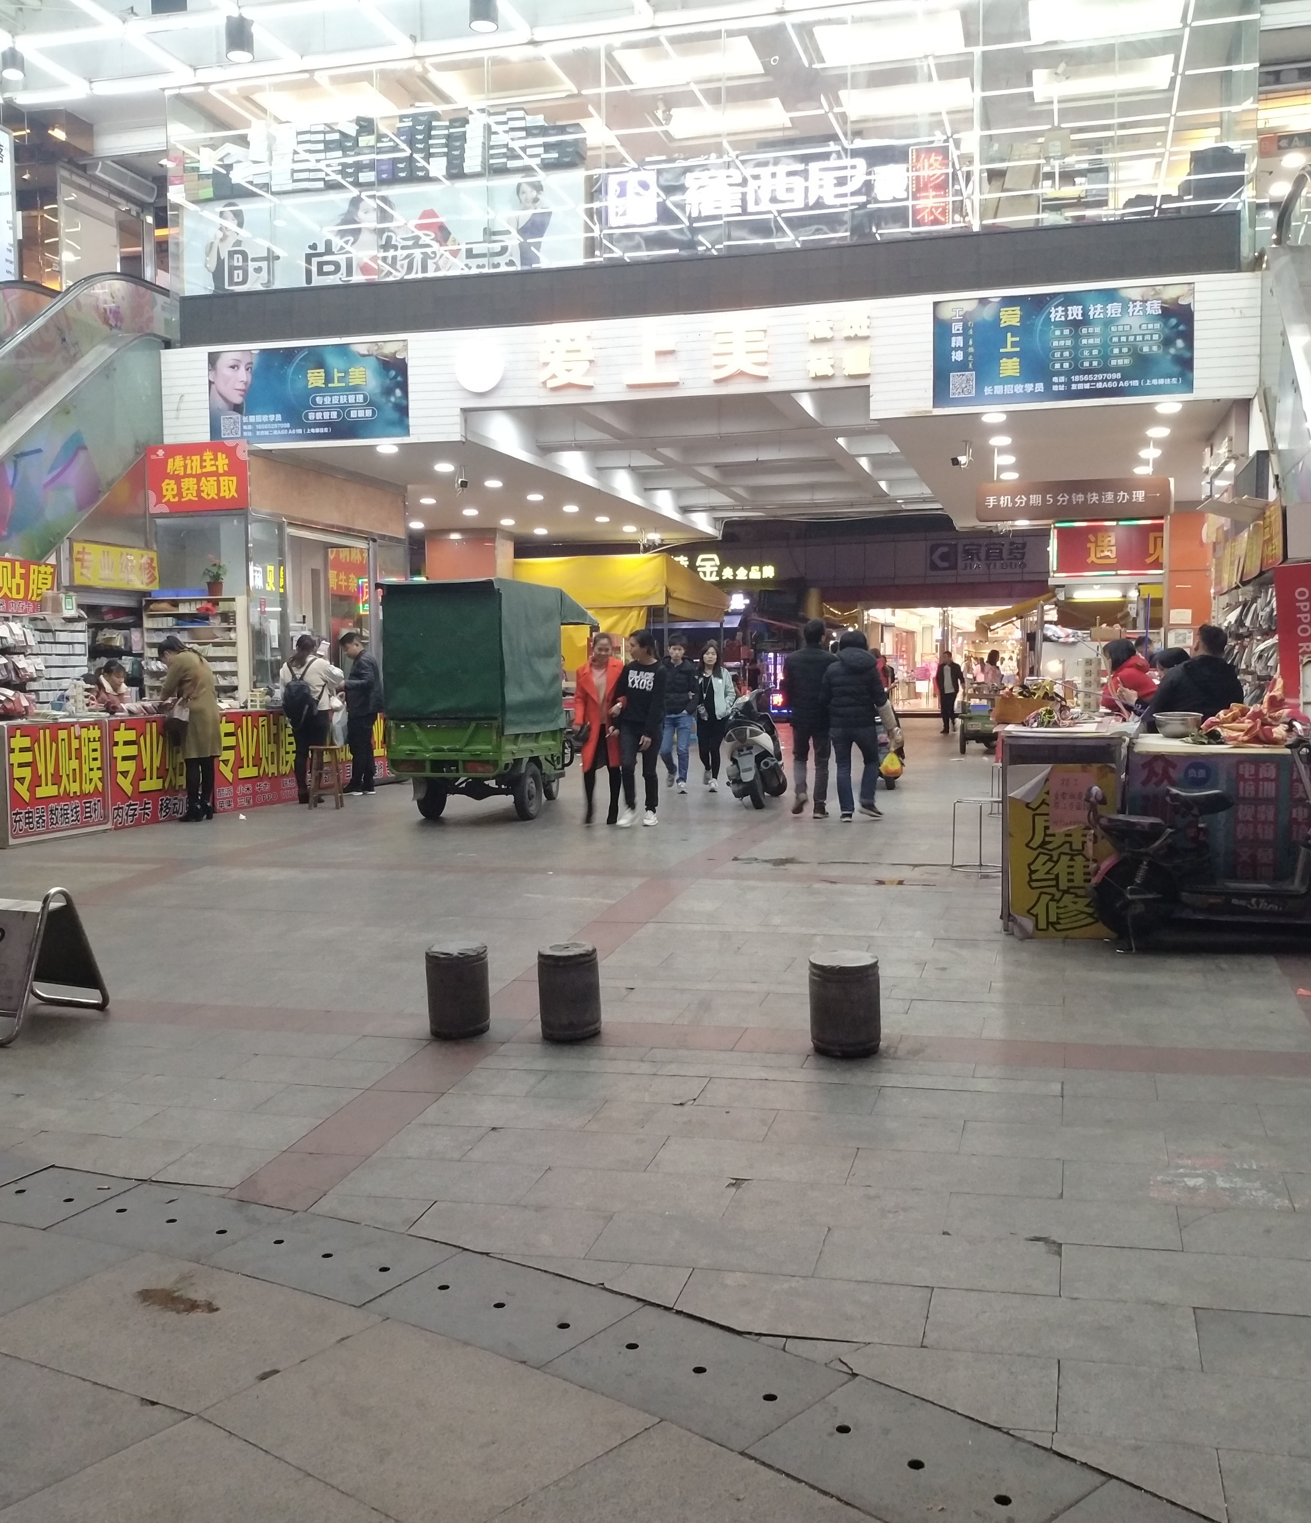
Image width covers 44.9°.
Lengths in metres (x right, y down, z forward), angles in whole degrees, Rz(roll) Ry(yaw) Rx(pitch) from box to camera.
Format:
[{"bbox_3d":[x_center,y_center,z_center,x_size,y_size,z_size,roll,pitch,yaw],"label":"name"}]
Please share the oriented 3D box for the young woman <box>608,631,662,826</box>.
[{"bbox_3d":[-0.150,-0.284,13.503,0.460,1.670,0.320,0,3,12],"label":"young woman"}]

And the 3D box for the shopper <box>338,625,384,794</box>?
[{"bbox_3d":[-3.112,-0.513,16.752,0.450,1.740,0.500,-1,3,-6],"label":"shopper"}]

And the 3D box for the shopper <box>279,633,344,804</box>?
[{"bbox_3d":[-3.399,-0.417,15.689,0.480,1.645,0.460,0,4,14],"label":"shopper"}]

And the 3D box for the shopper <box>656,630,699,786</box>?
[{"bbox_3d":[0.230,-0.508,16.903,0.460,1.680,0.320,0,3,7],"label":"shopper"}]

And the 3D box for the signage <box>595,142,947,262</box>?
[{"bbox_3d":[1.087,-5.268,14.892,3.340,0.819,0.120,0,4,15],"label":"signage"}]

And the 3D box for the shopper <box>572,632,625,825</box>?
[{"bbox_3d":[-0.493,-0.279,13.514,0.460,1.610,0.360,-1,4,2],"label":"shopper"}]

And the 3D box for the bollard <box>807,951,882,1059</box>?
[{"bbox_3d":[0.757,0.967,6.308,0.280,0.375,0.280,-1,5,15],"label":"bollard"}]

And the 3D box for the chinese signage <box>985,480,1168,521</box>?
[{"bbox_3d":[4.199,-2.622,15.919,1.865,0.381,0.100,0,4,15],"label":"chinese signage"}]

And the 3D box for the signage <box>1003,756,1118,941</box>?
[{"bbox_3d":[2.115,0.458,8.210,0.570,0.900,0.040,0,3,16],"label":"signage"}]

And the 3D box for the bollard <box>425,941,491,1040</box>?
[{"bbox_3d":[-0.830,0.967,6.698,0.260,0.370,0.260,-2,5,0],"label":"bollard"}]

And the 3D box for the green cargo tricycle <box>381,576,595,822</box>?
[{"bbox_3d":[-1.393,-0.551,14.521,1.070,2.060,2.950,0,4,15],"label":"green cargo tricycle"}]

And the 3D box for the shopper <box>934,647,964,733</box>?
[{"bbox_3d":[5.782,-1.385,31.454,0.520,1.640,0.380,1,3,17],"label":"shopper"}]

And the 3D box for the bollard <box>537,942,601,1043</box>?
[{"bbox_3d":[-0.355,0.960,6.609,0.255,0.375,0.255,-3,5,0],"label":"bollard"}]

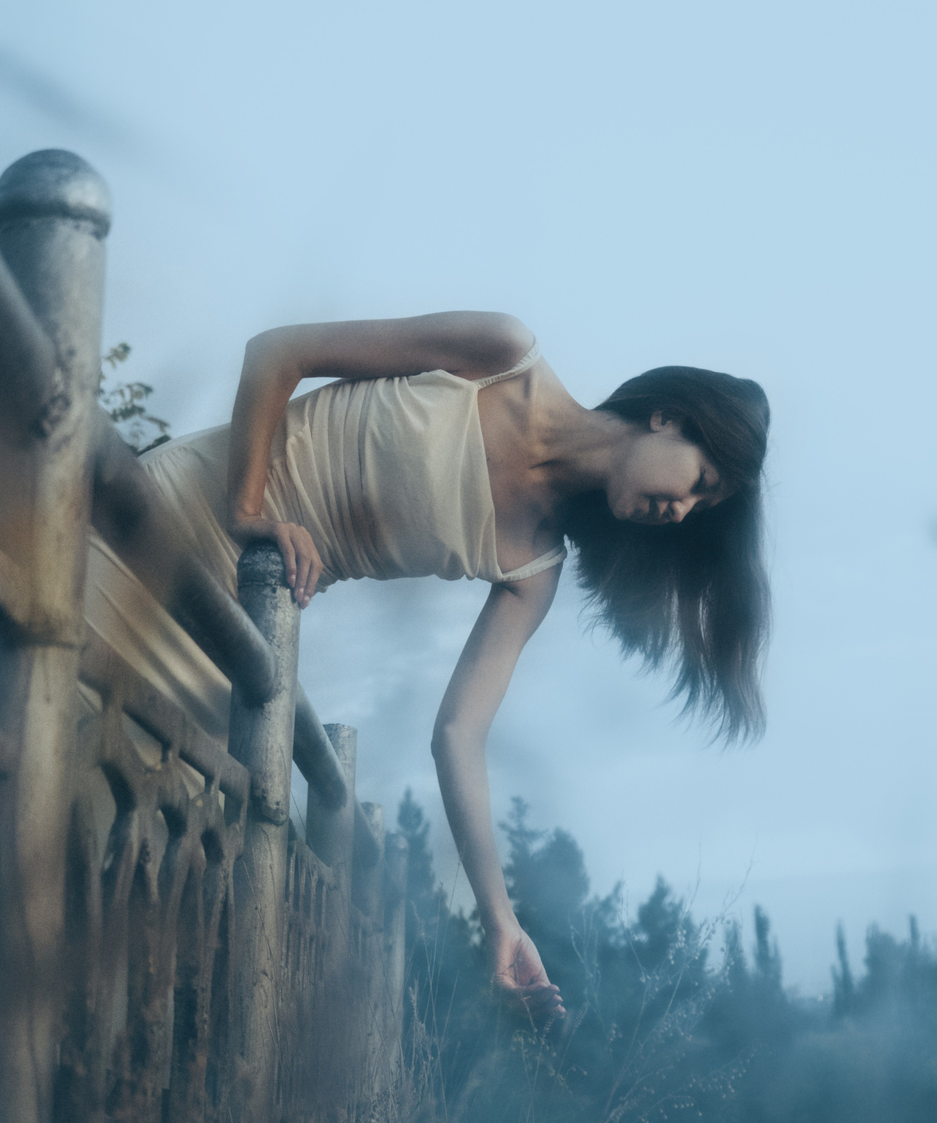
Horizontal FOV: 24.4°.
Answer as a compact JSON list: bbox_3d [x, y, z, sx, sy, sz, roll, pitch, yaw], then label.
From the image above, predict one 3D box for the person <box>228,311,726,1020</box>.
[{"bbox_3d":[0.020,0.125,2.620,0.610,0.860,0.400,2,-14,-3],"label":"person"}]

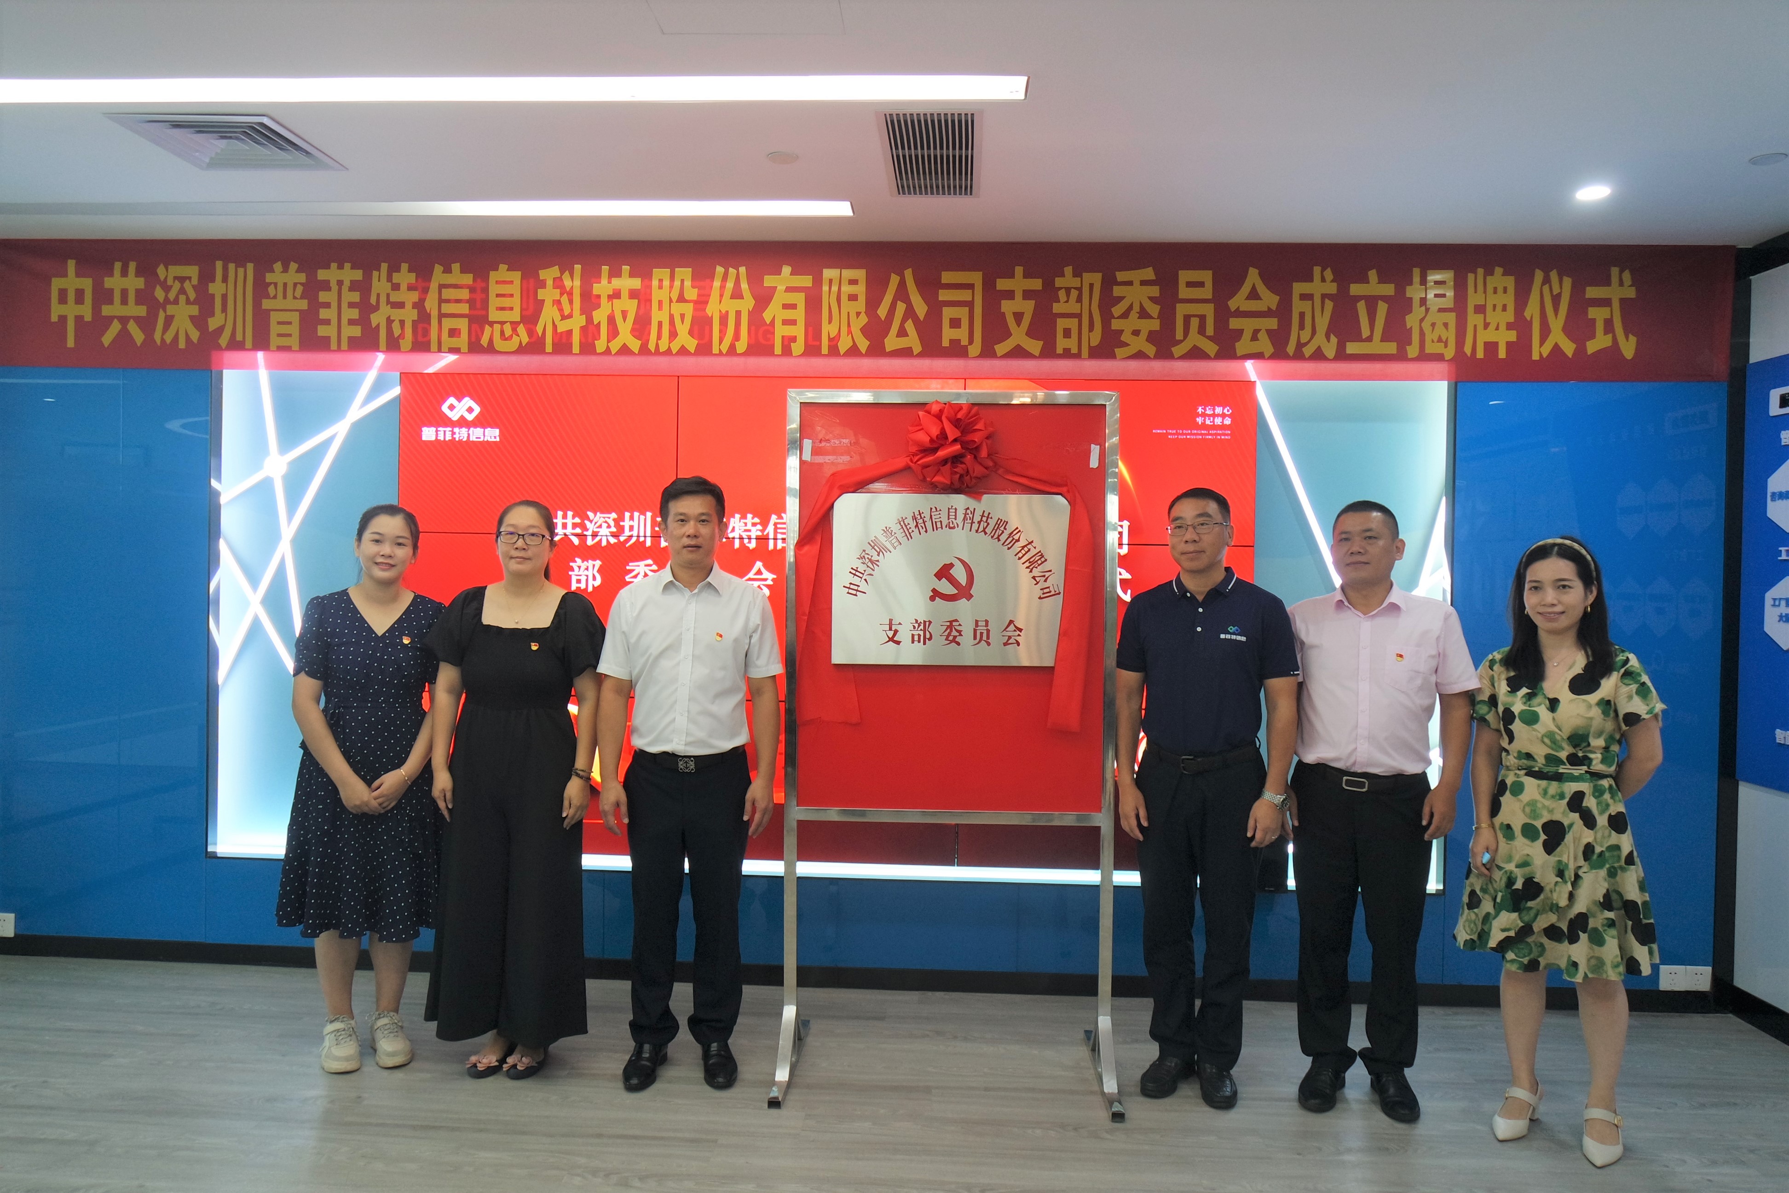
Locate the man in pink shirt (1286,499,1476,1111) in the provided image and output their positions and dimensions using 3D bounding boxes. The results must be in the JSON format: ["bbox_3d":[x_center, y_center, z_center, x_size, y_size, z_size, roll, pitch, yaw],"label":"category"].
[{"bbox_3d":[1.381,0.580,3.397,0.494,1.699,0.330,1,1,23],"label":"man in pink shirt"}]

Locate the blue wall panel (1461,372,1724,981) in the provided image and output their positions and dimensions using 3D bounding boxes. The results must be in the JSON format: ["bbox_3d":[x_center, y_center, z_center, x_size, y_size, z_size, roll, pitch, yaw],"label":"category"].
[{"bbox_3d":[2.377,0.302,4.128,0.912,2.089,0.060,1,1,3],"label":"blue wall panel"}]

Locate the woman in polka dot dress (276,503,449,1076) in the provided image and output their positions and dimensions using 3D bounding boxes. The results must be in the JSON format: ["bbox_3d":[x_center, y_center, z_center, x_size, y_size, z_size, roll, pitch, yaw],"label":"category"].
[{"bbox_3d":[-1.616,0.550,3.607,0.461,1.651,0.360,1,1,-22],"label":"woman in polka dot dress"}]

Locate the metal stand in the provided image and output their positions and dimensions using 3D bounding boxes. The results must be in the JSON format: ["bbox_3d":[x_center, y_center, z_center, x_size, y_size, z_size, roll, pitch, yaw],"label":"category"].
[{"bbox_3d":[0.170,0.403,3.516,0.970,2.008,0.585,1,1,3],"label":"metal stand"}]

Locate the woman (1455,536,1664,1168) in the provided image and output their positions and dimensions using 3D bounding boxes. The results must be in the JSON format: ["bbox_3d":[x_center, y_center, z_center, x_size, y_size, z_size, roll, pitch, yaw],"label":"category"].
[{"bbox_3d":[1.786,0.640,3.221,0.480,1.597,0.380,1,1,29],"label":"woman"}]

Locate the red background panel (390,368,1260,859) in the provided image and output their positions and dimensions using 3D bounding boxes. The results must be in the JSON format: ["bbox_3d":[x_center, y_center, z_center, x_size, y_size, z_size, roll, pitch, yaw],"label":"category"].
[{"bbox_3d":[-0.268,0.081,4.274,3.054,1.720,0.080,1,1,3],"label":"red background panel"}]

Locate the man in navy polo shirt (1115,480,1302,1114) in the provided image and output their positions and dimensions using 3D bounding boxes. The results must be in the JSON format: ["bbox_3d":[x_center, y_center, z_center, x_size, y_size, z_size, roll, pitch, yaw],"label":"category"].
[{"bbox_3d":[0.903,0.552,3.466,0.503,1.736,0.330,1,1,24],"label":"man in navy polo shirt"}]

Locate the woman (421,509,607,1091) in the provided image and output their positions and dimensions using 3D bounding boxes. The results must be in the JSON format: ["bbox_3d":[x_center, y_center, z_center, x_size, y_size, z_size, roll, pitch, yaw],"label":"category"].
[{"bbox_3d":[-1.142,0.549,3.574,0.492,1.669,0.340,1,1,-9],"label":"woman"}]

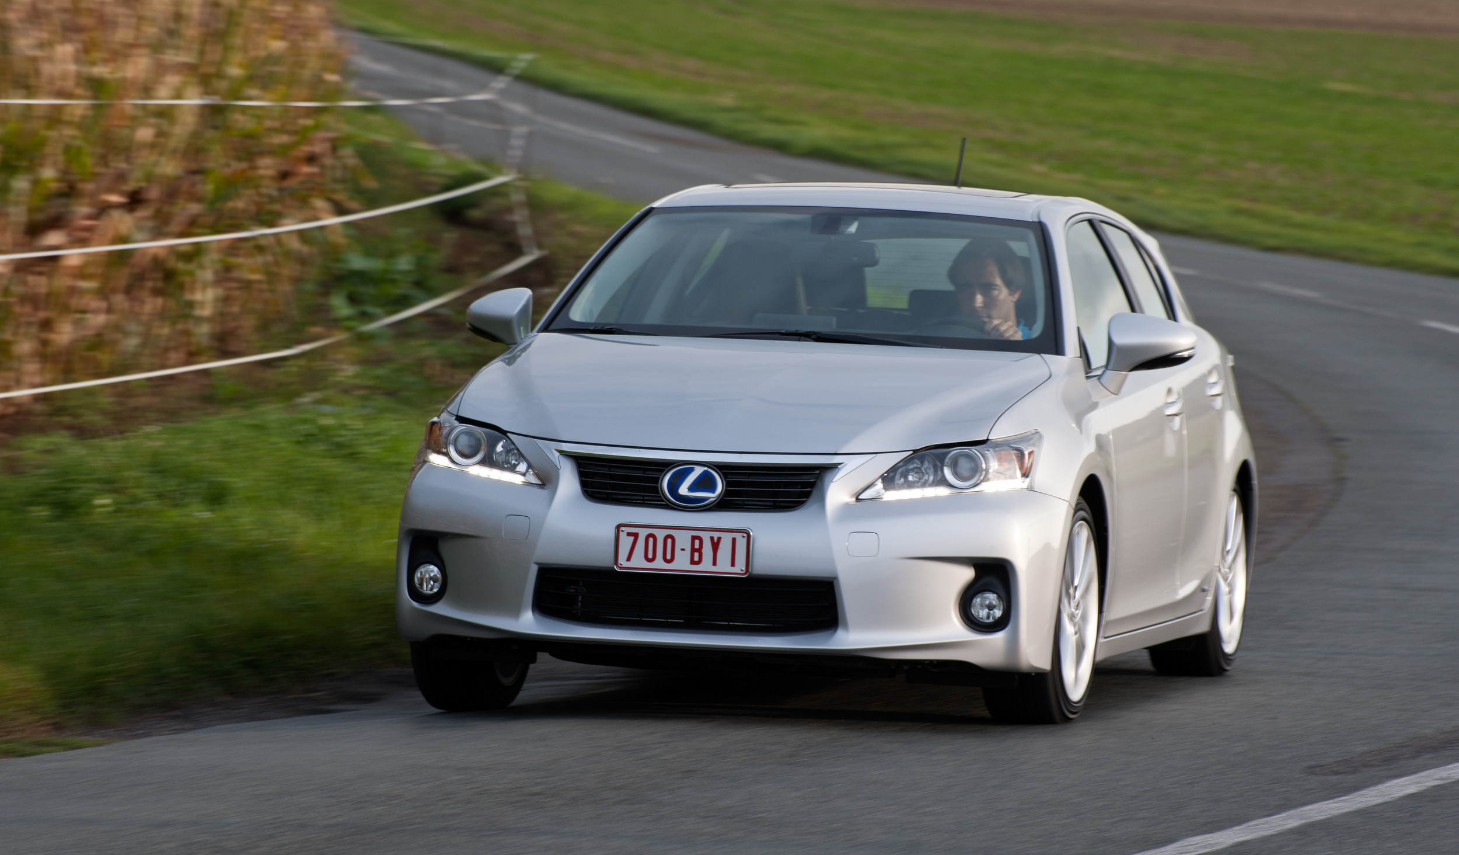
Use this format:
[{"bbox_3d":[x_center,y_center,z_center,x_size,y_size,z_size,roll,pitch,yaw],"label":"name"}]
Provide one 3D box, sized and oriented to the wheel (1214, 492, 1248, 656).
[{"bbox_3d":[1.367,0.418,25.746,0.190,0.465,0.465,2,2,12],"label":"wheel"}]

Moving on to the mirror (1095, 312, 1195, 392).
[{"bbox_3d":[1.125,-0.198,23.932,0.240,0.215,0.170,2,2,12],"label":"mirror"}]

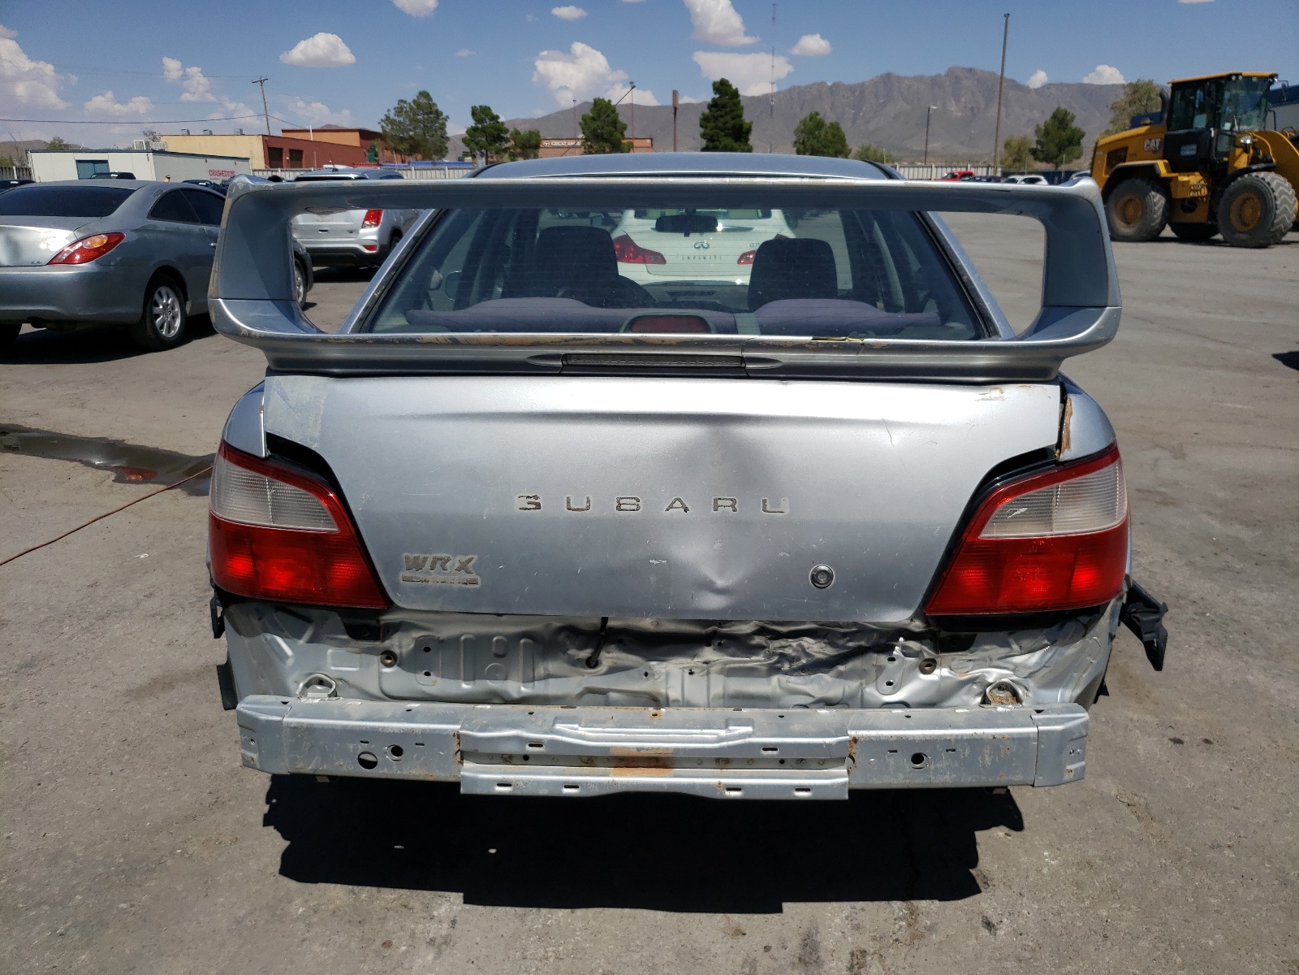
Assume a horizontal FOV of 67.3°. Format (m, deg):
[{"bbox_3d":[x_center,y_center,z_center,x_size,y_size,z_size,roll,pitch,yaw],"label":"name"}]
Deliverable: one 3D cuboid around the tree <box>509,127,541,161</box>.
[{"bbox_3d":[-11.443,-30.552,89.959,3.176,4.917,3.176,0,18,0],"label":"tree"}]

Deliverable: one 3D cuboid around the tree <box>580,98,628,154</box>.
[{"bbox_3d":[-4.089,-31.742,89.570,4.368,7.421,4.368,0,18,0],"label":"tree"}]

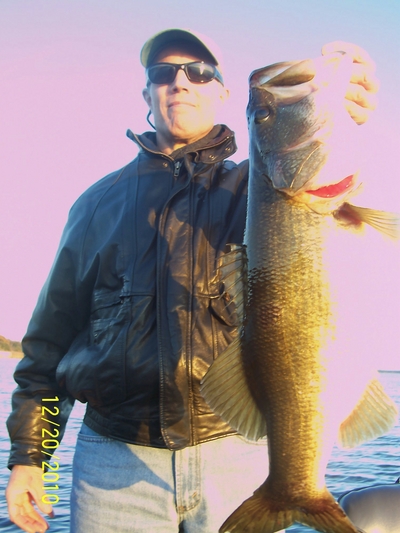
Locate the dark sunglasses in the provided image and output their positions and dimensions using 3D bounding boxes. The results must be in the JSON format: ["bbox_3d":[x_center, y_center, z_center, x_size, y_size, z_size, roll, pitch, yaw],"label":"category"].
[{"bbox_3d":[-0.024,-0.385,1.190,0.142,0.045,0.130,-2,-1,10],"label":"dark sunglasses"}]

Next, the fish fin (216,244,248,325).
[{"bbox_3d":[0.048,0.027,0.850,0.046,0.117,0.016,3,-10,0],"label":"fish fin"}]

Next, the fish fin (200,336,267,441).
[{"bbox_3d":[0.049,0.178,0.830,0.092,0.145,0.020,3,-10,0],"label":"fish fin"}]

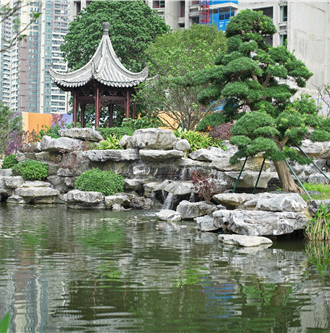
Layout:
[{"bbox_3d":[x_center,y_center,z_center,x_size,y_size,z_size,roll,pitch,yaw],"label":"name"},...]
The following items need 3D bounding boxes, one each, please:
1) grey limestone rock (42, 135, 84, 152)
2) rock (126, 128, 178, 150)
[{"bbox_3d":[-4.201,-0.943,31.300,1.722,0.738,1.150,1,0,0],"label":"grey limestone rock"},{"bbox_3d":[-0.518,-1.036,29.300,1.995,0.844,1.400,1,0,0],"label":"rock"}]

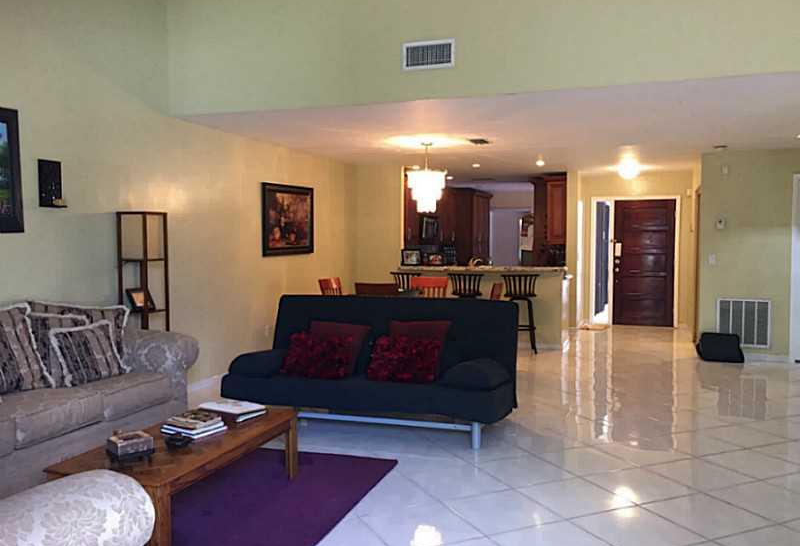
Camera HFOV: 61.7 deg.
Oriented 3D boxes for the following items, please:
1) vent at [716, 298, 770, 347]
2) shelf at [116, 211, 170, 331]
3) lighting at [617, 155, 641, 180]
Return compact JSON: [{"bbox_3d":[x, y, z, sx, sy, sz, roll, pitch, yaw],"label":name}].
[{"bbox_3d":[4.097,0.598,7.994,0.570,0.560,0.030,1,3,18],"label":"vent"},{"bbox_3d":[-1.940,0.346,5.087,0.260,1.590,0.260,1,3,18],"label":"shelf"},{"bbox_3d":[3.113,-1.423,9.129,0.320,0.200,0.320,1,3,18],"label":"lighting"}]

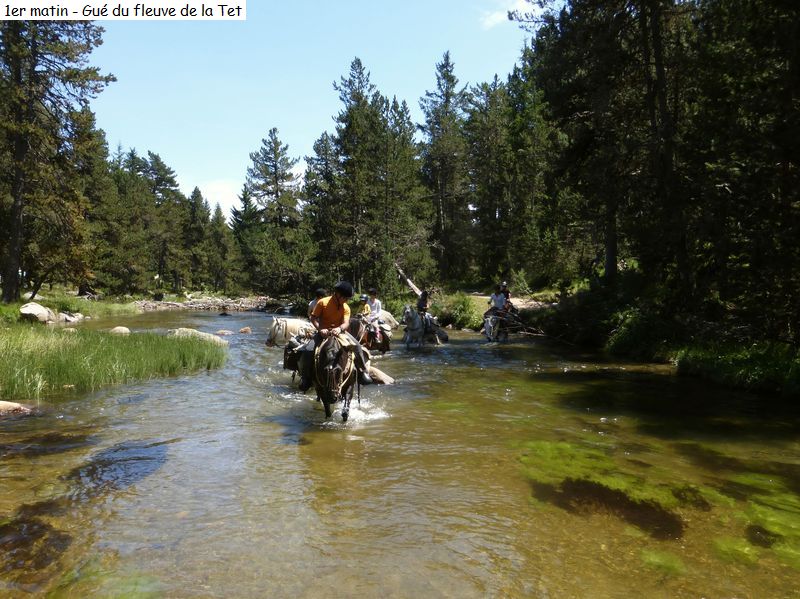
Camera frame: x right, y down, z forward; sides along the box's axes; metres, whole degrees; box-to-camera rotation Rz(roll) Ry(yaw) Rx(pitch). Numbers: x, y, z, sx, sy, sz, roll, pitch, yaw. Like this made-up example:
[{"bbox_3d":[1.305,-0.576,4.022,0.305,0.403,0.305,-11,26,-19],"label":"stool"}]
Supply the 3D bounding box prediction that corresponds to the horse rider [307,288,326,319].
[{"bbox_3d":[-1.620,0.460,11.200,0.700,1.380,0.600,0,1,-22],"label":"horse rider"}]

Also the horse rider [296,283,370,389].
[{"bbox_3d":[-0.930,0.480,7.900,0.880,1.480,0.750,0,1,-12],"label":"horse rider"}]

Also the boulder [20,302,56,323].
[{"bbox_3d":[-20.200,0.760,31.000,1.800,1.120,1.400,0,1,-33],"label":"boulder"}]

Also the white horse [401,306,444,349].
[{"bbox_3d":[0.790,0.970,17.900,0.620,1.580,2.100,0,1,28],"label":"white horse"}]

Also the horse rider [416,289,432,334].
[{"bbox_3d":[0.810,0.380,17.900,0.600,1.420,0.650,0,1,28],"label":"horse rider"}]

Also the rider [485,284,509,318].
[{"bbox_3d":[3.350,0.170,19.200,0.750,1.350,0.650,0,1,18],"label":"rider"}]

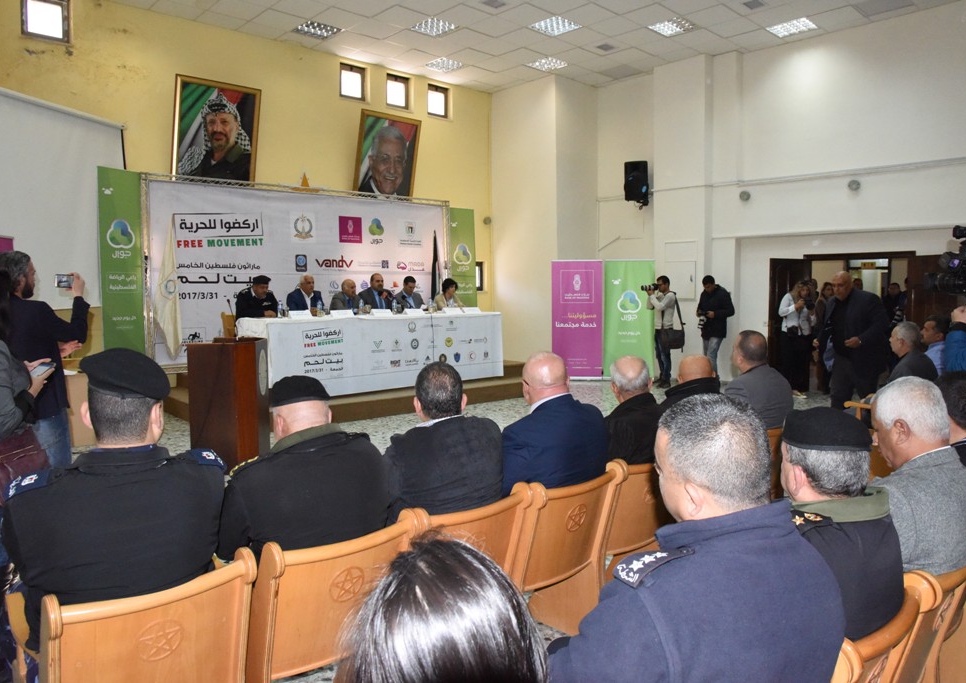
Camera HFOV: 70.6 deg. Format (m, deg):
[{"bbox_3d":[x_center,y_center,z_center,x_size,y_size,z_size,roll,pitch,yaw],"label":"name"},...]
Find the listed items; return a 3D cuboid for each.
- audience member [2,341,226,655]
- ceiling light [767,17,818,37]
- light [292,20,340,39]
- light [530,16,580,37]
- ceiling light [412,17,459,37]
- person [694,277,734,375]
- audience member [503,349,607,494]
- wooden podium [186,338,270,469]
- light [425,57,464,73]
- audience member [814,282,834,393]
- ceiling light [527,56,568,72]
[{"bbox_3d":[-1.142,0.751,2.144,0.570,1.430,0.780,-4,7,-38],"label":"audience member"},{"bbox_3d":[4.303,-4.382,9.481,0.580,0.070,0.580,-5,7,-43],"label":"ceiling light"},{"bbox_3d":[-2.332,-4.402,9.647,0.580,0.070,0.580,-5,7,-43],"label":"light"},{"bbox_3d":[1.004,-4.419,9.523,0.580,0.070,0.580,-5,7,-43],"label":"light"},{"bbox_3d":[-0.680,-4.470,9.740,0.600,0.080,0.600,-5,7,-43],"label":"ceiling light"},{"bbox_3d":[3.536,-0.158,10.451,0.450,1.680,0.500,-5,7,-41],"label":"person"},{"bbox_3d":[0.174,0.699,3.121,0.550,1.340,0.780,-4,7,-38],"label":"audience member"},{"bbox_3d":[-2.210,0.549,5.980,0.510,1.110,0.640,-1,5,-5],"label":"wooden podium"},{"bbox_3d":[-0.614,-4.570,11.258,0.580,0.070,0.580,-5,7,-43],"label":"light"},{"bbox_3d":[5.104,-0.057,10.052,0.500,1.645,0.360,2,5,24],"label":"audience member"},{"bbox_3d":[1.085,-4.630,11.400,0.580,0.070,0.580,-5,7,-43],"label":"ceiling light"}]

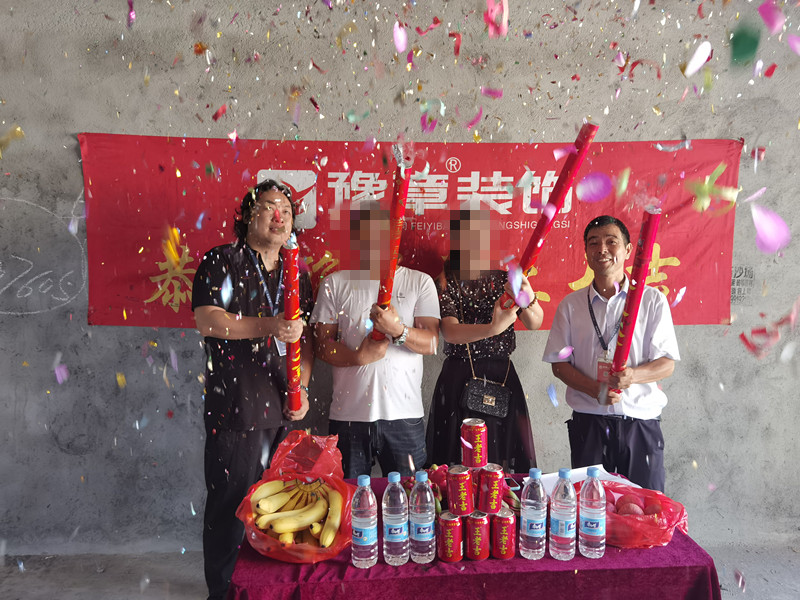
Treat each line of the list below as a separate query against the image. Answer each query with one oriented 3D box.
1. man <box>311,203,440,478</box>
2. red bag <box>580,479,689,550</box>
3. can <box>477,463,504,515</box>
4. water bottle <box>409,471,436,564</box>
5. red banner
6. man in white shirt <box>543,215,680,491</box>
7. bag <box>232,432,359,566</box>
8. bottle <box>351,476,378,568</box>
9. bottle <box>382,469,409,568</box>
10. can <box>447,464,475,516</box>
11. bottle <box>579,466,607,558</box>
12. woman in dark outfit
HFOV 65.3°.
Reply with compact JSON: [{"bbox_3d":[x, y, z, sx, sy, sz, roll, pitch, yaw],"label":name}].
[{"bbox_3d":[-0.090,0.485,2.333,0.480,1.677,0.400,0,6,0],"label":"man"},{"bbox_3d":[0.625,0.577,1.735,0.295,0.115,0.250,0,6,0],"label":"red bag"},{"bbox_3d":[0.247,0.506,1.676,0.066,0.117,0.066,-1,7,0],"label":"can"},{"bbox_3d":[0.057,0.542,1.564,0.065,0.226,0.065,0,6,0],"label":"water bottle"},{"bbox_3d":[0.051,-0.311,2.863,3.000,0.880,0.030,0,6,0],"label":"red banner"},{"bbox_3d":[0.798,0.500,2.365,0.490,1.675,0.370,2,8,18],"label":"man in white shirt"},{"bbox_3d":[-0.270,0.513,1.668,0.325,0.260,0.320,0,6,0],"label":"bag"},{"bbox_3d":[-0.091,0.574,1.623,0.065,0.237,0.065,-1,7,0],"label":"bottle"},{"bbox_3d":[-0.010,0.571,1.635,0.065,0.237,0.065,-1,7,0],"label":"bottle"},{"bbox_3d":[0.153,0.479,1.564,0.066,0.117,0.066,-4,6,0],"label":"can"},{"bbox_3d":[0.497,0.539,1.591,0.065,0.226,0.065,0,6,0],"label":"bottle"},{"bbox_3d":[0.323,0.498,2.446,0.450,1.670,0.380,-1,8,-5],"label":"woman in dark outfit"}]

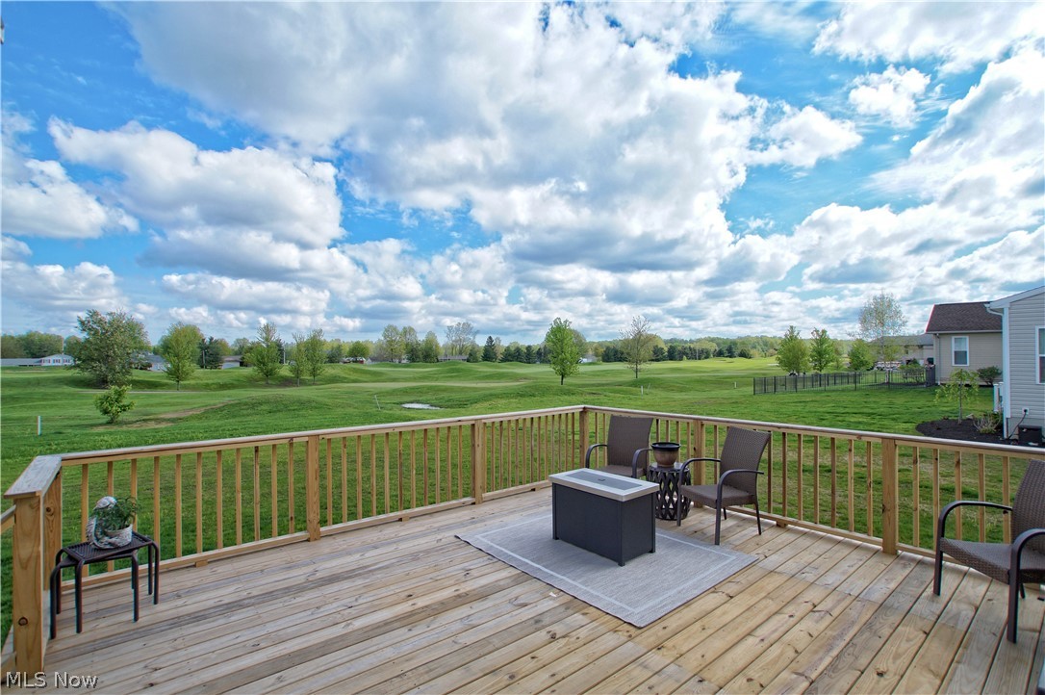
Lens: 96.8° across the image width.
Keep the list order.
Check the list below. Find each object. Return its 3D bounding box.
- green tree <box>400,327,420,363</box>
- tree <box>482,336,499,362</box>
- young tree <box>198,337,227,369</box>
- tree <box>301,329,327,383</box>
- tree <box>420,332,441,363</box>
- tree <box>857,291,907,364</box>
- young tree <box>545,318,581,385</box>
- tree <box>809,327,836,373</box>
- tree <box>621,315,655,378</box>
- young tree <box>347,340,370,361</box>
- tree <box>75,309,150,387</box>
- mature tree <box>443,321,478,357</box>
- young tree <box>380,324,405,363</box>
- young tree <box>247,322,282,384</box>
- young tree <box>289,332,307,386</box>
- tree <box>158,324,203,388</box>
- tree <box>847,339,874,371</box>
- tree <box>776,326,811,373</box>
[{"bbox_3d":[-35.333,-1.052,145.000,6.300,11.430,6.300,0,-1,0],"label":"green tree"},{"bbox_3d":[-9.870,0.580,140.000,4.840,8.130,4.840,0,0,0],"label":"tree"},{"bbox_3d":[-73.341,1.312,110.000,5.000,7.870,5.000,0,-1,0],"label":"young tree"},{"bbox_3d":[-19.710,0.910,44.000,2.410,5.200,2.410,0,0,0],"label":"tree"},{"bbox_3d":[-27.727,-0.145,140.000,6.200,9.290,6.200,0,-1,0],"label":"tree"},{"bbox_3d":[28.740,-0.810,37.000,3.910,7.370,3.910,0,0,0],"label":"tree"},{"bbox_3d":[3.702,0.370,42.000,3.200,6.050,3.200,0,-1,0],"label":"young tree"},{"bbox_3d":[42.773,0.445,66.000,3.300,6.230,3.300,0,-1,0],"label":"tree"},{"bbox_3d":[12.690,-0.050,51.000,3.840,6.980,3.840,0,0,0],"label":"tree"},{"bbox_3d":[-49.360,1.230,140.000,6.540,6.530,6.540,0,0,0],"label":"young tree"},{"bbox_3d":[-35.462,0.124,40.000,5.000,6.800,5.000,0,-1,0],"label":"tree"},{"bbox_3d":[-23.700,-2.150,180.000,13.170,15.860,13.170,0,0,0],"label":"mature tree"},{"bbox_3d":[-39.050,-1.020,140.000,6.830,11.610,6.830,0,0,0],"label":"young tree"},{"bbox_3d":[-25.057,0.583,45.000,2.800,5.930,2.800,0,-1,0],"label":"young tree"},{"bbox_3d":[-20.251,1.176,42.000,1.600,4.700,1.600,0,-1,0],"label":"young tree"},{"bbox_3d":[-28.833,0.768,39.000,2.900,5.660,2.900,0,-1,0],"label":"tree"},{"bbox_3d":[49.640,1.160,68.000,3.730,4.720,3.730,0,0,0],"label":"tree"},{"bbox_3d":[33.280,0.440,57.000,4.170,6.210,4.170,0,0,0],"label":"tree"}]

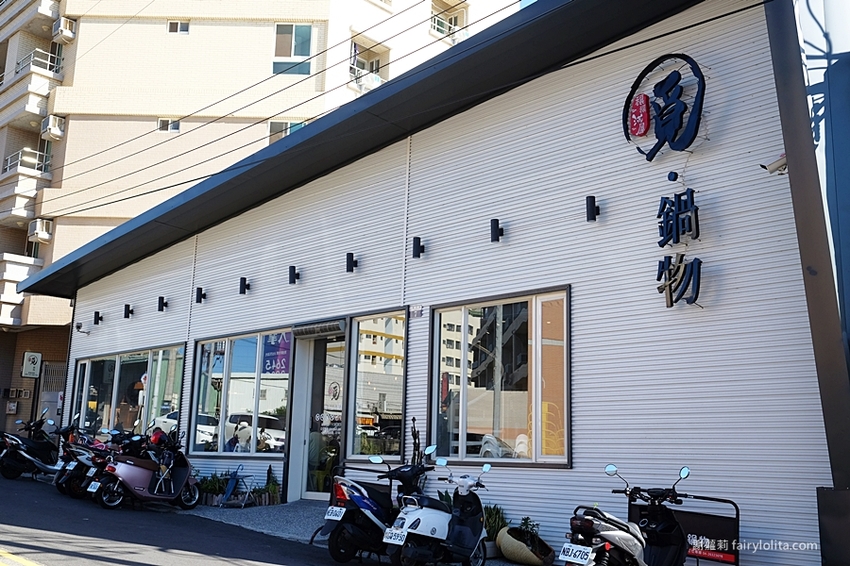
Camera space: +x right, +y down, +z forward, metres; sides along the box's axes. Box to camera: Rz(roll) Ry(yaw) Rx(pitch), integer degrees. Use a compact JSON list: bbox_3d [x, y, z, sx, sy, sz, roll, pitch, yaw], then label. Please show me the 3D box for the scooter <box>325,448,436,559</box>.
[{"bbox_3d":[-0.321,2.308,8.846,0.720,1.180,1.750,-10,-17,43],"label":"scooter"}]

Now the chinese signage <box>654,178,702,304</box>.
[{"bbox_3d":[2.562,-0.347,8.325,0.464,1.196,0.090,-10,-17,43],"label":"chinese signage"}]

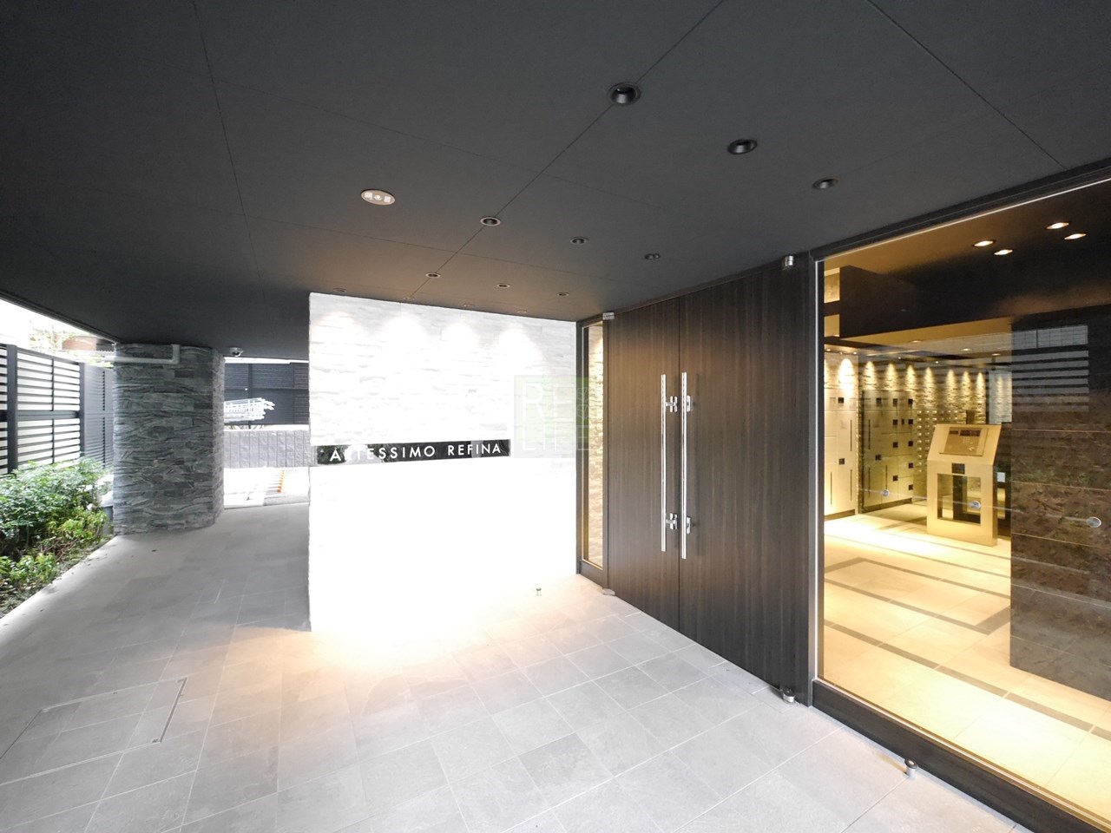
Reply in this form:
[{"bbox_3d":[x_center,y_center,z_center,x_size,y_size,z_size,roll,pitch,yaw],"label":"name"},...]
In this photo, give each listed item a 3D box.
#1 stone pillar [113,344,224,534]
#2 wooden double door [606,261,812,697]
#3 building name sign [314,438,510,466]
[{"bbox_3d":[-5.305,0.272,6.266,1.009,2.388,0.960,0,0,-30],"label":"stone pillar"},{"bbox_3d":[0.843,0.321,3.038,0.120,2.317,1.727,0,0,-30],"label":"wooden double door"},{"bbox_3d":[-1.034,0.275,3.492,1.479,0.146,0.040,0,0,-30],"label":"building name sign"}]

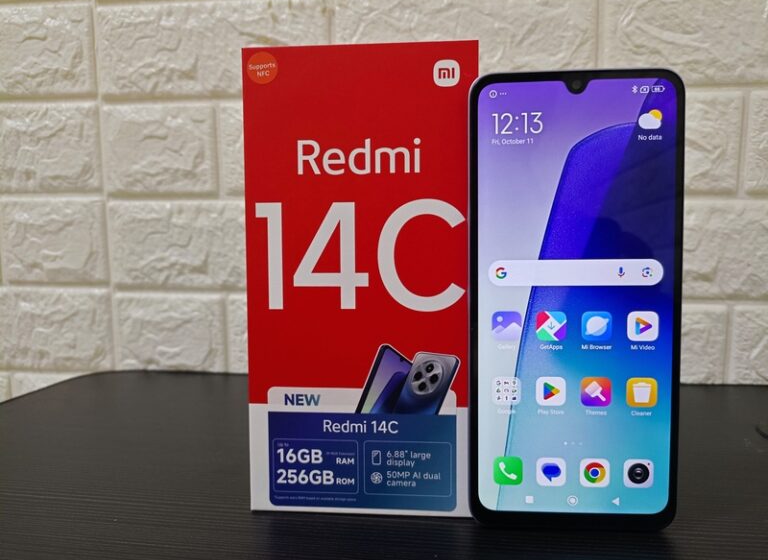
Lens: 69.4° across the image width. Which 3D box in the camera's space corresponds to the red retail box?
[{"bbox_3d":[-0.008,0.000,0.242,0.091,0.184,0.048,0,4,5],"label":"red retail box"}]

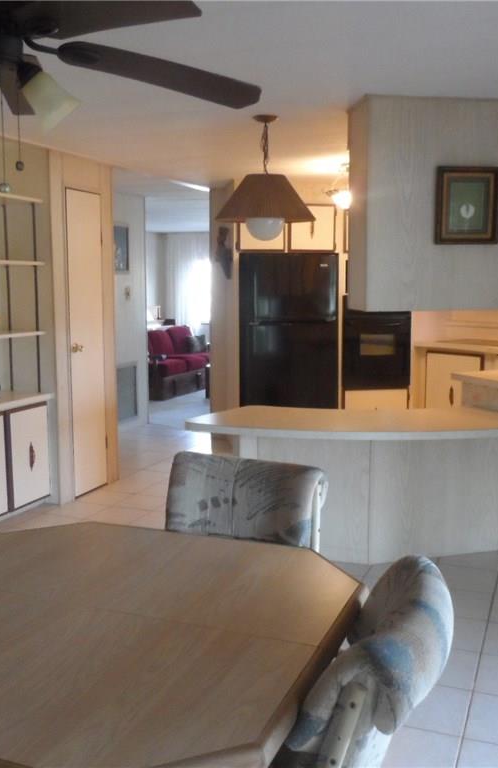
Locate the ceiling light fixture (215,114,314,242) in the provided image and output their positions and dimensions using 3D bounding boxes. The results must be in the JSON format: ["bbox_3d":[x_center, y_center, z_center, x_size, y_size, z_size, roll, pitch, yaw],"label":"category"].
[{"bbox_3d":[0.086,-1.038,3.603,0.503,0.624,0.503,0,8,0],"label":"ceiling light fixture"}]

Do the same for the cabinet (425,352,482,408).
[{"bbox_3d":[1.725,0.098,5.970,0.489,0.720,0.030,6,10,40],"label":"cabinet"}]

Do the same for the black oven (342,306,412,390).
[{"bbox_3d":[0.971,-0.362,5.918,0.565,0.740,0.550,-1,8,-10],"label":"black oven"}]

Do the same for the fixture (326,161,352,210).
[{"bbox_3d":[0.670,-1.376,5.000,0.270,0.315,0.270,-1,8,-9],"label":"fixture"}]

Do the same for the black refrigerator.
[{"bbox_3d":[0.260,-0.215,5.965,0.785,1.707,0.720,-1,8,-8],"label":"black refrigerator"}]

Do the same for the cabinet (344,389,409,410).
[{"bbox_3d":[1.023,0.267,6.104,0.561,0.499,0.420,-1,8,-10],"label":"cabinet"}]

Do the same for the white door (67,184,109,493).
[{"bbox_3d":[-1.128,-0.272,4.903,0.040,2.064,0.383,3,8,23],"label":"white door"}]

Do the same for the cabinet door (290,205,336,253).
[{"bbox_3d":[0.497,-1.210,5.530,0.370,0.370,0.020,-1,7,-3],"label":"cabinet door"}]

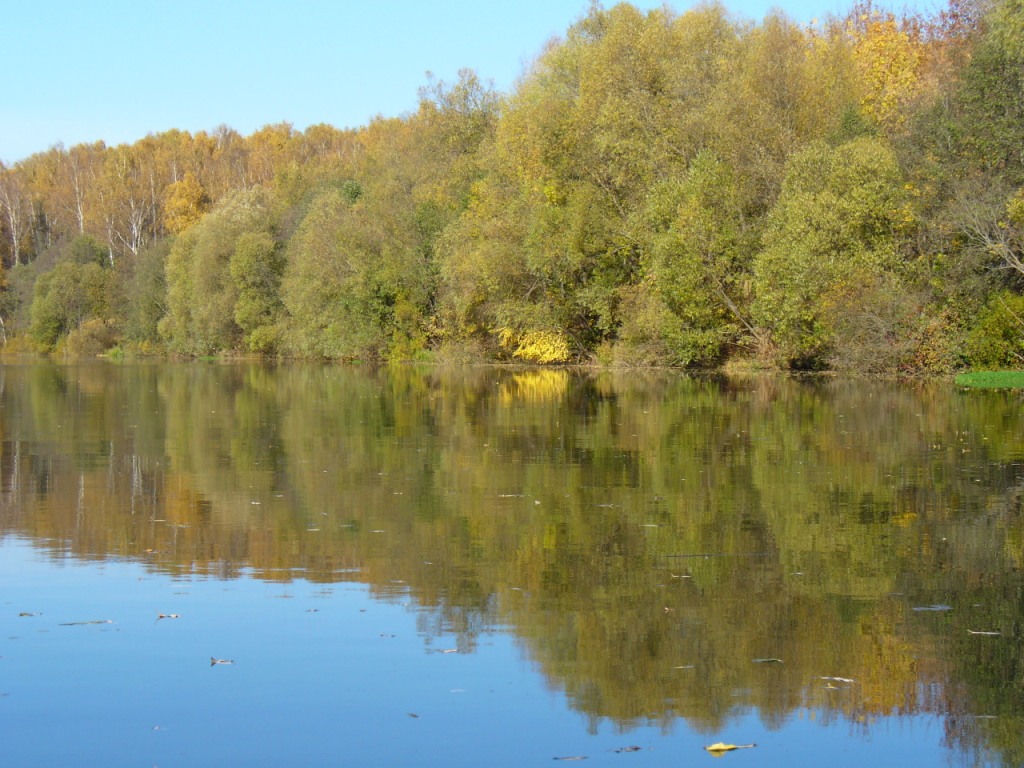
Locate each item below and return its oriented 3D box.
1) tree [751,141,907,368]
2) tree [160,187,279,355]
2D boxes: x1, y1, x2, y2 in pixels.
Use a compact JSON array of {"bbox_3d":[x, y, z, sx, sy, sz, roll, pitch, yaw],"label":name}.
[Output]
[{"bbox_3d":[13.868,-5.612,100.000,6.804,10.141,6.500,0,1,0],"label":"tree"},{"bbox_3d":[-18.856,-7.232,149.000,7.684,11.042,7.200,0,1,0],"label":"tree"}]

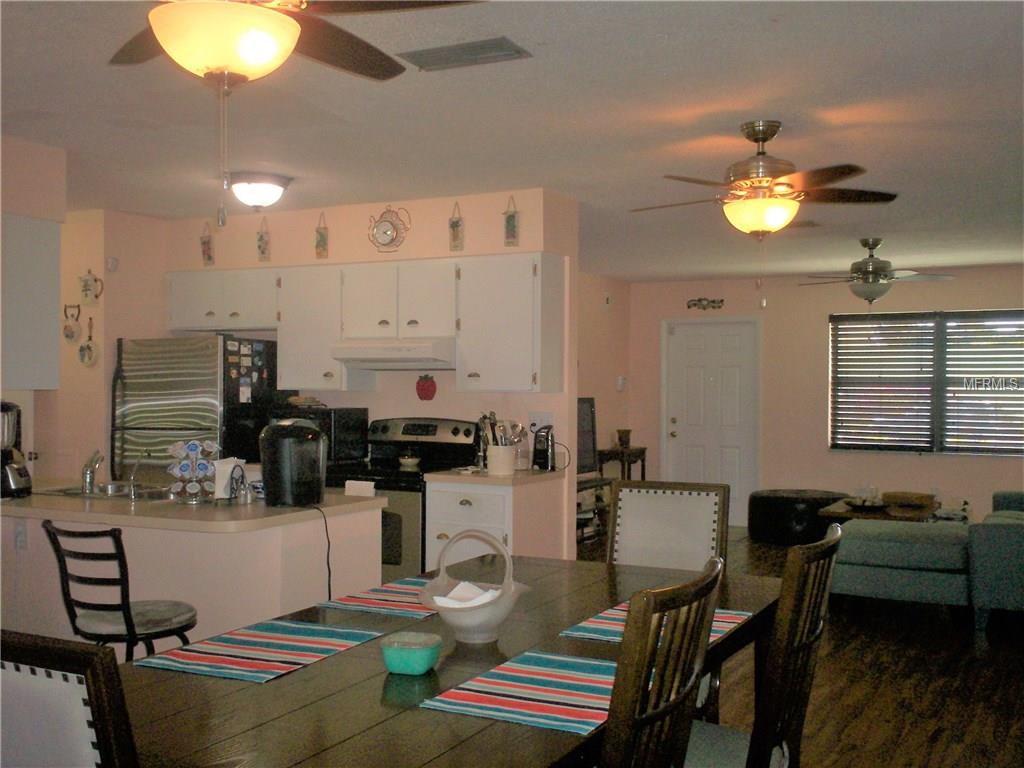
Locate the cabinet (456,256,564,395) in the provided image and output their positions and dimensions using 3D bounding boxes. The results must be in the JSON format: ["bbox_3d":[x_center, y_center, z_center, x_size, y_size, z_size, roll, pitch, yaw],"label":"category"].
[{"bbox_3d":[-0.009,-0.333,5.959,0.519,0.753,0.327,0,0,27],"label":"cabinet"}]

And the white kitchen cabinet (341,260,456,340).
[{"bbox_3d":[-0.588,-0.486,6.252,0.779,0.449,0.327,0,0,27],"label":"white kitchen cabinet"}]

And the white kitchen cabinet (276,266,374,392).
[{"bbox_3d":[-1.085,-0.324,6.247,0.489,0.719,0.322,0,1,27],"label":"white kitchen cabinet"}]

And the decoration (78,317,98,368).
[{"bbox_3d":[-2.479,-0.244,6.213,0.147,0.295,0.020,0,1,27],"label":"decoration"}]

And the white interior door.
[{"bbox_3d":[1.992,0.387,10.612,0.921,2.003,0.070,0,0,27],"label":"white interior door"}]

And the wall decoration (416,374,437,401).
[{"bbox_3d":[-0.510,0.022,6.329,0.143,0.157,0.020,0,0,27],"label":"wall decoration"}]

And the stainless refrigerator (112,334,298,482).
[{"bbox_3d":[-1.783,0.584,6.211,0.775,1.693,0.703,0,1,27],"label":"stainless refrigerator"}]

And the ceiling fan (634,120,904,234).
[{"bbox_3d":[0.956,-0.773,4.080,1.040,0.430,1.040,0,1,27],"label":"ceiling fan"}]

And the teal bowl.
[{"bbox_3d":[-0.228,0.611,2.420,0.125,0.068,0.125,0,0,14],"label":"teal bowl"}]

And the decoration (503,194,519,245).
[{"bbox_3d":[-0.004,-0.874,5.720,0.094,0.277,0.020,0,0,27],"label":"decoration"}]

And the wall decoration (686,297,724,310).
[{"bbox_3d":[1.913,-0.791,10.525,0.376,0.128,0.030,0,0,27],"label":"wall decoration"}]

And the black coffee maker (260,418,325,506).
[{"bbox_3d":[-0.898,0.304,4.336,0.260,0.360,0.320,0,0,-14],"label":"black coffee maker"}]

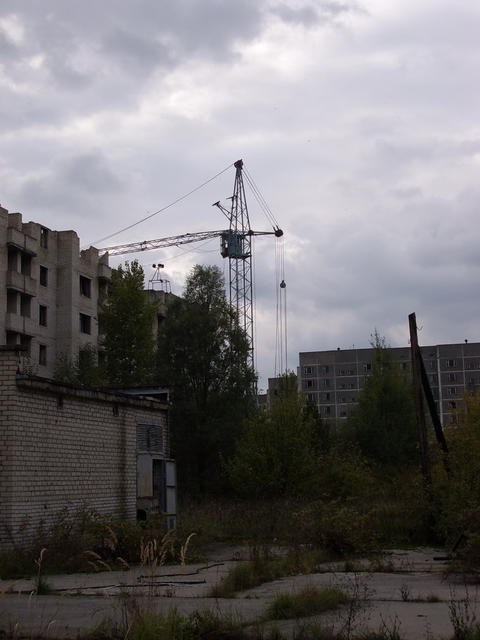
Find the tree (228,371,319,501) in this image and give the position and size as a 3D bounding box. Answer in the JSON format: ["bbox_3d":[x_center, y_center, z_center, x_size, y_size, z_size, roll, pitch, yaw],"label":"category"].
[{"bbox_3d":[1.511,5.707,37.604,4.260,6.600,4.130,-1,-11,0],"label":"tree"}]

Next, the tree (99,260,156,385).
[{"bbox_3d":[-6.013,3.387,43.184,3.130,13.550,3.030,-1,-11,0],"label":"tree"}]

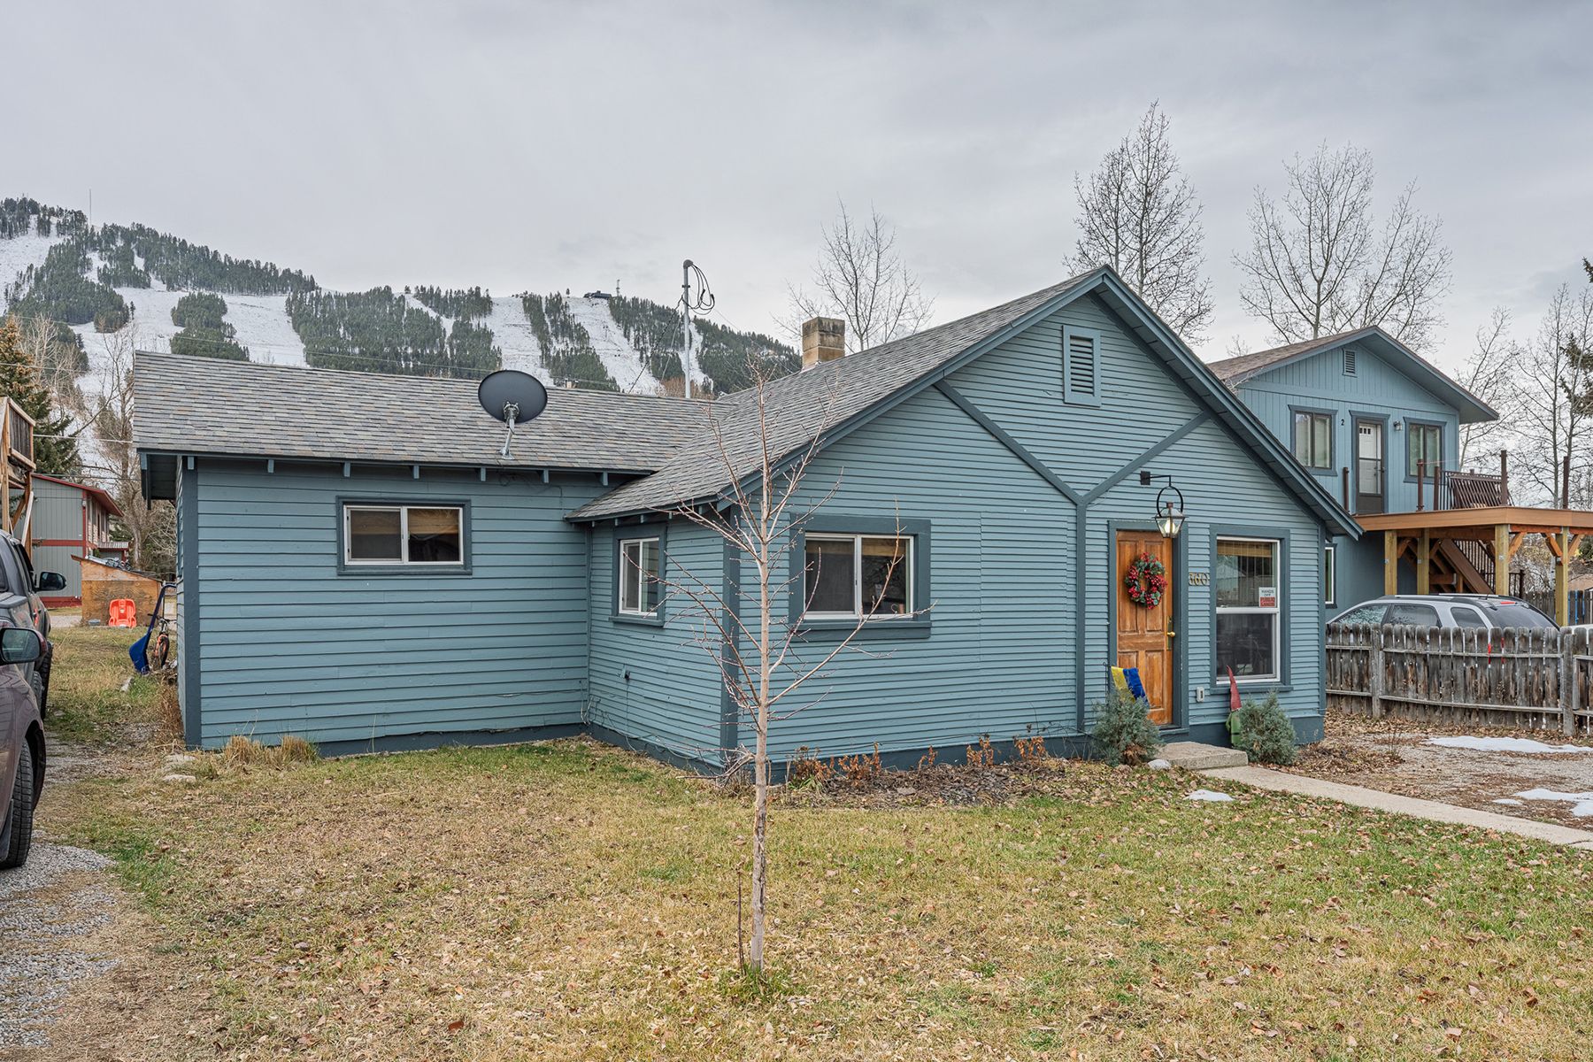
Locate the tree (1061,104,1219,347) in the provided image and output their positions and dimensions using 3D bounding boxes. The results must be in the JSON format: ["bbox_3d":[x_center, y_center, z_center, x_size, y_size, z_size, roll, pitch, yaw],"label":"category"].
[{"bbox_3d":[10.319,-4.693,31.685,4.283,16.440,4.283,-1,-2,18],"label":"tree"}]

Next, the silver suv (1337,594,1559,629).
[{"bbox_3d":[10.040,1.947,18.269,1.820,1.750,4.800,1,-2,-28],"label":"silver suv"}]

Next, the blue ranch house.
[{"bbox_3d":[-1.198,-0.047,13.829,12.470,4.950,9.950,1,-2,-28],"label":"blue ranch house"}]

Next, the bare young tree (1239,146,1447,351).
[{"bbox_3d":[17.757,-4.476,34.189,6.254,16.221,6.254,-1,-2,28],"label":"bare young tree"}]

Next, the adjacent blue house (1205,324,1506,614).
[{"bbox_3d":[9.450,-0.373,25.772,8.700,7.150,9.700,1,-2,-28],"label":"adjacent blue house"}]

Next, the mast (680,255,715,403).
[{"bbox_3d":[-1.548,-2.945,16.564,0.500,2.550,0.200,1,-2,-28],"label":"mast"}]

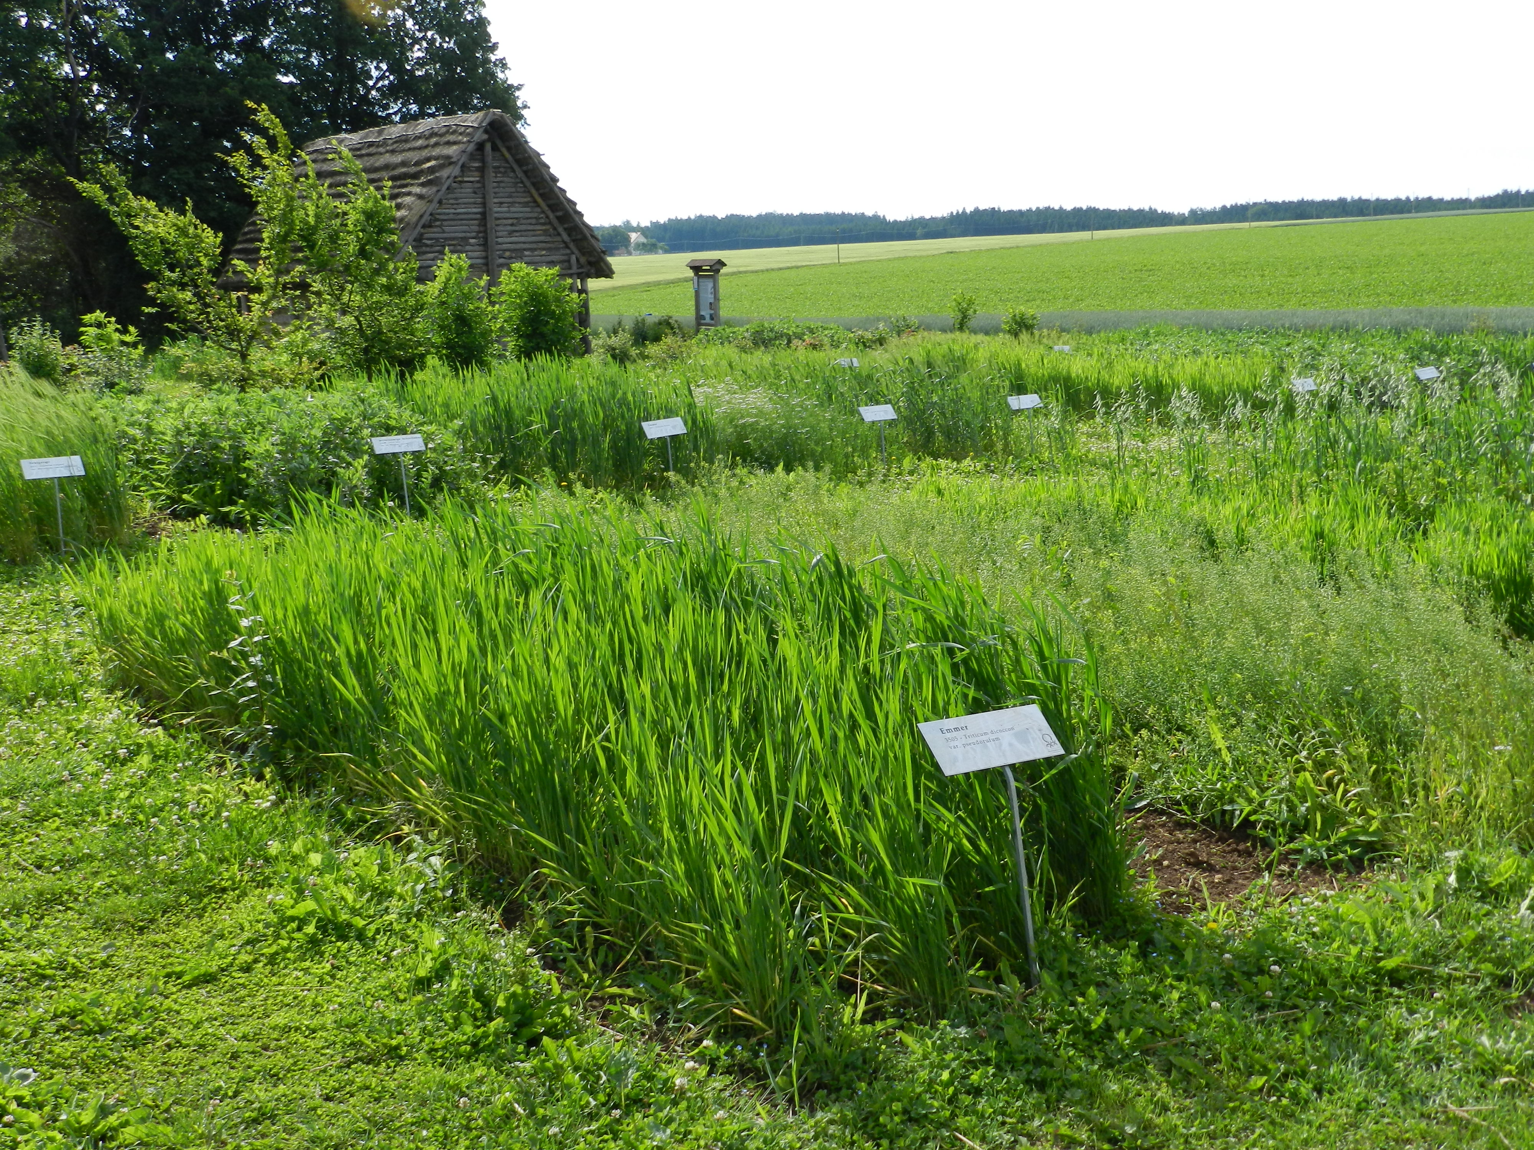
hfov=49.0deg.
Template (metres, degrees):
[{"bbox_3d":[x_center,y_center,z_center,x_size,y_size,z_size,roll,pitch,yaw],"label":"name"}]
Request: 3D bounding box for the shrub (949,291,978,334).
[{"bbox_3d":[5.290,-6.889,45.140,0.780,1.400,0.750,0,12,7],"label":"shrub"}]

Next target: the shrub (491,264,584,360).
[{"bbox_3d":[-4.167,-4.733,30.995,1.680,1.950,1.600,-3,12,-7],"label":"shrub"}]

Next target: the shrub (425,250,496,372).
[{"bbox_3d":[-5.326,-4.571,29.510,1.220,2.100,1.200,-4,12,-10],"label":"shrub"}]

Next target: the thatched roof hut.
[{"bbox_3d":[-8.403,-7.561,38.601,5.350,5.220,9.270,-11,15,-37],"label":"thatched roof hut"}]

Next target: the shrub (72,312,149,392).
[{"bbox_3d":[-8.672,-2.945,22.410,1.020,1.100,1.000,-6,12,-20],"label":"shrub"}]

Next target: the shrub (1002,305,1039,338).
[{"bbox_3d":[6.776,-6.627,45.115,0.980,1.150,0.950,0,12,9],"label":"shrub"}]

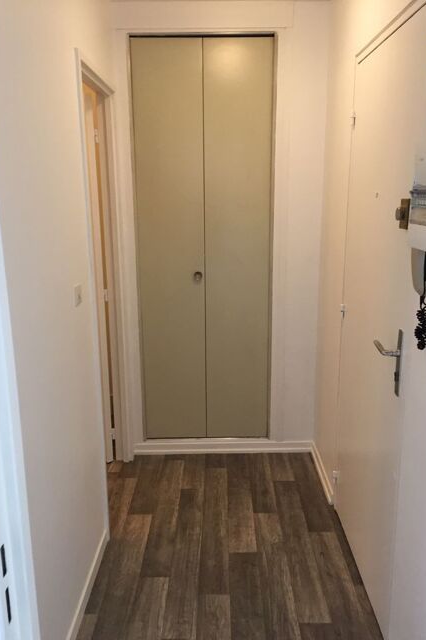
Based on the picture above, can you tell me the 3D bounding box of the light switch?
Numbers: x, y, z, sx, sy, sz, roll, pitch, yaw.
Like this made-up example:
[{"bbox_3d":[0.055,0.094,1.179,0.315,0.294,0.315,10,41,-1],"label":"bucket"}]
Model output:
[{"bbox_3d":[-0.493,-0.089,1.973,0.015,0.078,0.080,-1,13,0],"label":"light switch"}]

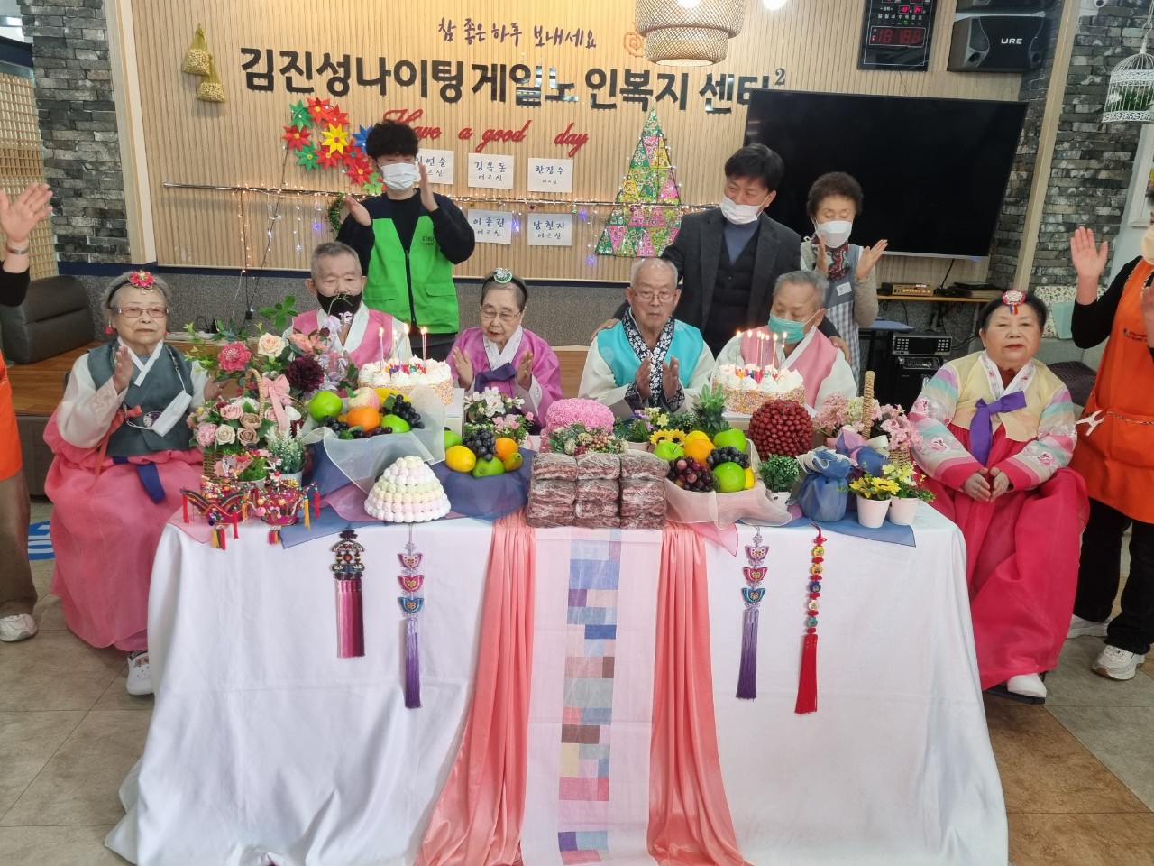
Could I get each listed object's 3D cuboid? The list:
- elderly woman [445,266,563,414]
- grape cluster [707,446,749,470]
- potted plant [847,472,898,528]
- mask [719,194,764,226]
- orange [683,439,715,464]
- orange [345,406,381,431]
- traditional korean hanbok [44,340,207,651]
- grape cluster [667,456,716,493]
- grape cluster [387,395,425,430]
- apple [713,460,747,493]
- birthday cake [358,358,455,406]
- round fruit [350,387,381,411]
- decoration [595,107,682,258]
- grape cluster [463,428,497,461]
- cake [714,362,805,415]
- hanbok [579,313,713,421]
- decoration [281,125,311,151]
[{"bbox_3d":[-0.239,0.122,2.734,0.450,1.210,0.640,3,16,4],"label":"elderly woman"},{"bbox_3d":[0.366,0.062,2.100,0.105,0.068,0.085,2,16,0],"label":"grape cluster"},{"bbox_3d":[0.709,0.153,2.064,0.115,0.118,0.105,1,16,-4],"label":"potted plant"},{"bbox_3d":[0.535,-0.729,2.820,0.140,0.105,0.085,22,29,20],"label":"mask"},{"bbox_3d":[0.306,0.051,2.160,0.075,0.073,0.075,2,17,-1],"label":"orange"},{"bbox_3d":[-0.531,-0.032,2.150,0.083,0.078,0.083,2,16,0],"label":"orange"},{"bbox_3d":[-1.357,0.178,2.709,0.530,0.910,0.550,-2,17,-12],"label":"traditional korean hanbok"},{"bbox_3d":[0.279,0.102,2.100,0.112,0.078,0.085,2,17,-1],"label":"grape cluster"},{"bbox_3d":[-0.434,-0.051,2.190,0.097,0.088,0.080,2,16,0],"label":"grape cluster"},{"bbox_3d":[0.368,0.105,2.090,0.080,0.074,0.080,2,17,-1],"label":"apple"},{"bbox_3d":[-0.443,-0.135,2.249,0.245,0.100,0.245,1,16,-4],"label":"birthday cake"},{"bbox_3d":[-0.544,-0.084,2.220,0.082,0.076,0.082,2,17,-1],"label":"round fruit"},{"bbox_3d":[0.446,-1.648,5.750,0.620,0.980,0.040,2,17,-1],"label":"decoration"},{"bbox_3d":[-0.234,0.029,2.095,0.082,0.088,0.080,2,16,0],"label":"grape cluster"},{"bbox_3d":[0.510,-0.122,2.410,0.250,0.100,0.250,2,17,-1],"label":"cake"},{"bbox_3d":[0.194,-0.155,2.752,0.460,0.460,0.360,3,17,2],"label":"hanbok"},{"bbox_3d":[-1.725,-1.814,5.324,0.175,0.158,0.040,1,16,-4],"label":"decoration"}]

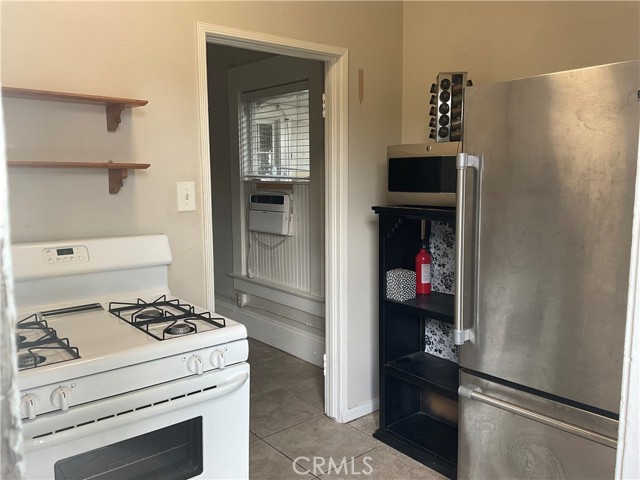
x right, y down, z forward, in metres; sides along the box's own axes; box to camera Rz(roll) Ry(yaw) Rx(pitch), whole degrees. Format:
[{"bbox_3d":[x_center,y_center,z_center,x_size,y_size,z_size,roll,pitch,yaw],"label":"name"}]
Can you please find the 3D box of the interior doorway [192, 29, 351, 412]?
[{"bbox_3d":[-0.221,0.051,2.746,0.885,2.072,0.140,-6,8,-39],"label":"interior doorway"}]

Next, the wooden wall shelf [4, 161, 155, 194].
[{"bbox_3d":[-0.958,-0.220,1.962,0.640,0.118,0.145,-6,8,-39],"label":"wooden wall shelf"}]

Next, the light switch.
[{"bbox_3d":[-0.584,-0.190,2.357,0.079,0.125,0.014,-6,8,-39],"label":"light switch"}]

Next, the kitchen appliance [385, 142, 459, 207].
[{"bbox_3d":[0.667,-0.314,2.668,0.400,0.307,0.520,-6,8,-39],"label":"kitchen appliance"}]

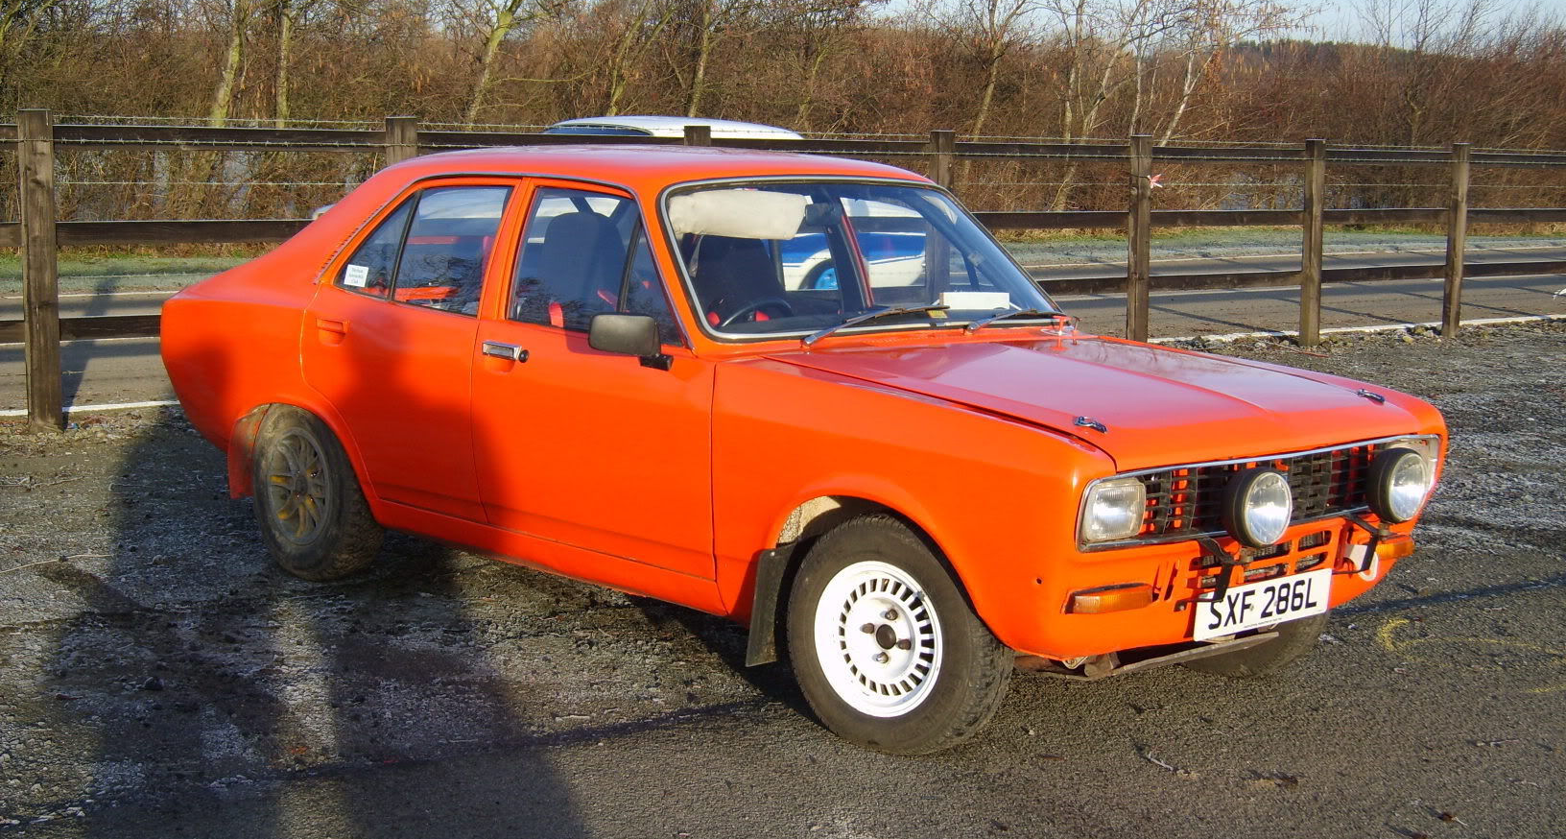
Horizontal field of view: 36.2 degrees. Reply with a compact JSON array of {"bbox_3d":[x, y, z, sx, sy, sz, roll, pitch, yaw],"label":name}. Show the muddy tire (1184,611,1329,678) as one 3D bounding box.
[{"bbox_3d":[1.189,0.412,6.436,0.552,0.550,0.175,7,9,38],"label":"muddy tire"}]

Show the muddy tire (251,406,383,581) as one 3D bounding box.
[{"bbox_3d":[-1.432,0.205,7.389,0.162,0.586,0.586,-5,10,-42],"label":"muddy tire"}]

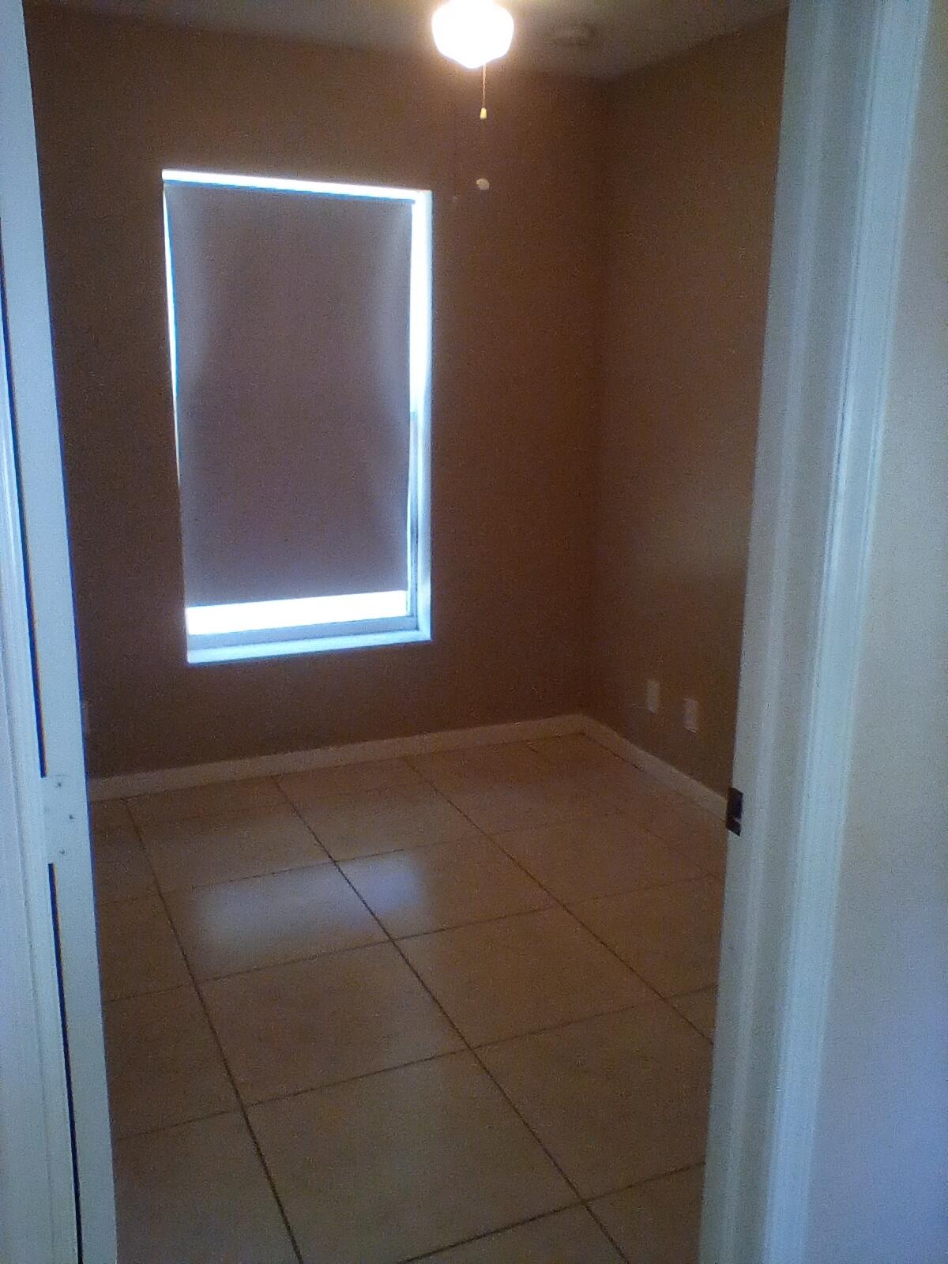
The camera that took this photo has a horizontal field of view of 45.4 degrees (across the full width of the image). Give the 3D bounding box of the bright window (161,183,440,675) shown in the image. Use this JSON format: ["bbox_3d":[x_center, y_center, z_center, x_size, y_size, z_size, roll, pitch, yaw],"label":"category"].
[{"bbox_3d":[-0.581,-0.705,3.882,0.886,1.561,0.130,-6,15,-23],"label":"bright window"}]

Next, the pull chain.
[{"bbox_3d":[0.020,-1.093,2.462,0.027,0.253,0.027,1,14,0],"label":"pull chain"}]

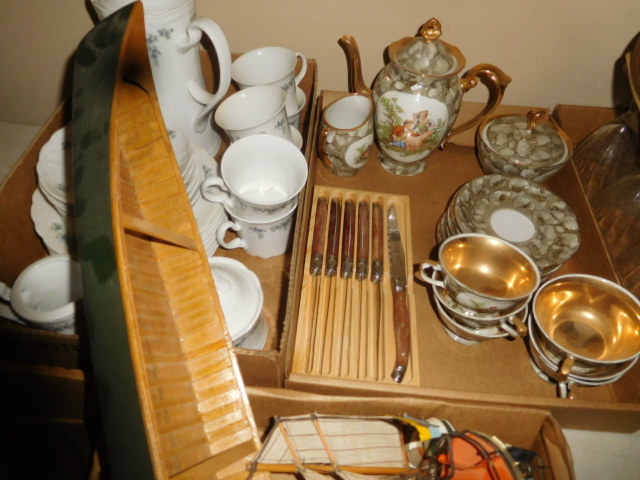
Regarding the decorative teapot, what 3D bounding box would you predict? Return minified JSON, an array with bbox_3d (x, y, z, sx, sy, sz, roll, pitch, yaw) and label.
[{"bbox_3d":[0.118,-0.181,0.586,0.209,0.202,0.112,18,51,11],"label":"decorative teapot"}]

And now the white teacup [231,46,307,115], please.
[{"bbox_3d":[-0.057,-0.205,0.615,0.107,0.073,0.085,-38,55,-18],"label":"white teacup"}]

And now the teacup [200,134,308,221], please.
[{"bbox_3d":[-0.072,-0.053,0.490,0.107,0.073,0.085,-10,66,-17],"label":"teacup"}]

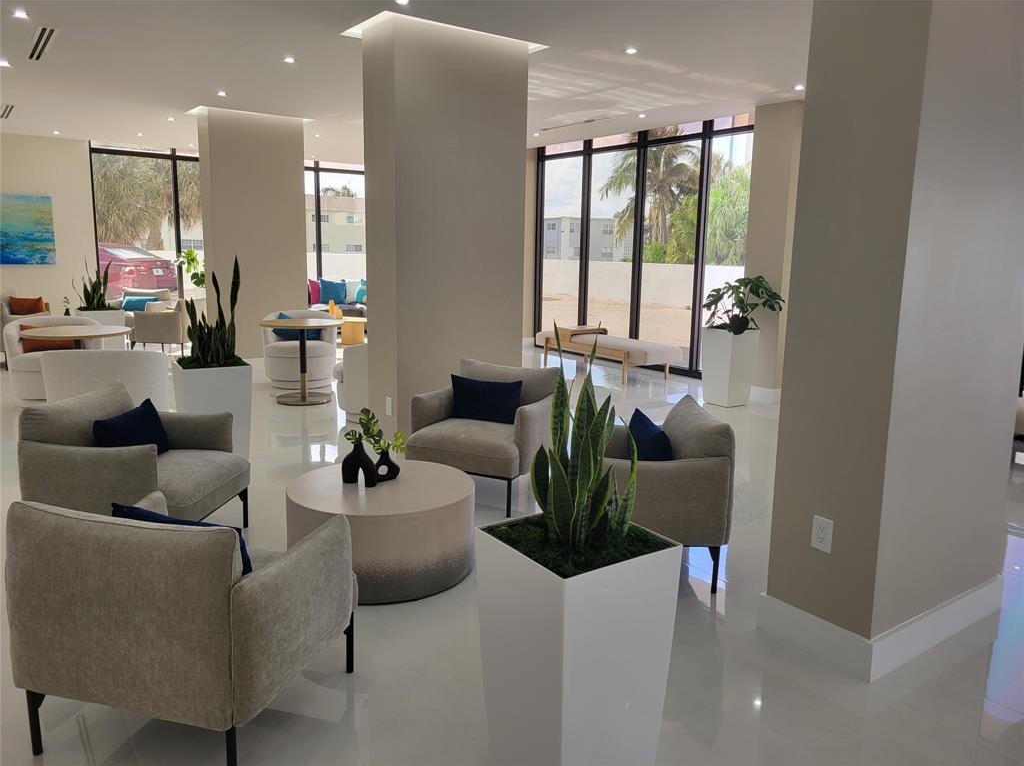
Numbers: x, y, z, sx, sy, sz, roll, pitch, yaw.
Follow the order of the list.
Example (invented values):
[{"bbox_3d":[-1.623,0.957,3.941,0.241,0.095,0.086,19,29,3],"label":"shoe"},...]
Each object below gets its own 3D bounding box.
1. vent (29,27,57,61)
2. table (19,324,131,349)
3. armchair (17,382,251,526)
[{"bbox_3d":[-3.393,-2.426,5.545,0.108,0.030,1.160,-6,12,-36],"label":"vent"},{"bbox_3d":[-3.490,-0.049,6.220,0.775,0.740,0.775,-6,12,-36],"label":"table"},{"bbox_3d":[-1.735,0.426,3.643,0.720,0.750,0.725,2,10,6],"label":"armchair"}]

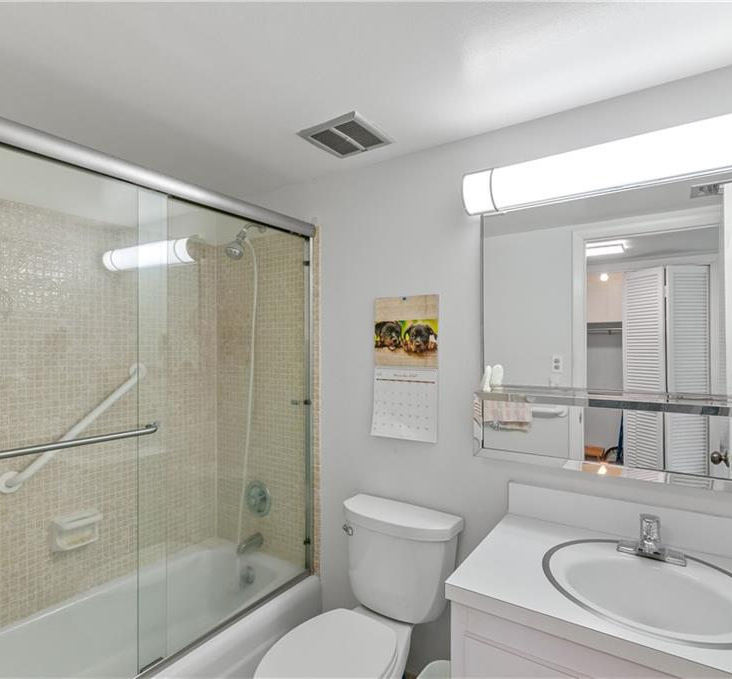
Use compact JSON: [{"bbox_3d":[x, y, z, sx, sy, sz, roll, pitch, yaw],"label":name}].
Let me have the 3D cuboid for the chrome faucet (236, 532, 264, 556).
[{"bbox_3d":[-0.595,1.058,2.191,0.064,0.075,0.130,-1,-1,33],"label":"chrome faucet"}]

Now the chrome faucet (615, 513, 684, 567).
[{"bbox_3d":[0.768,0.546,1.149,0.156,0.114,0.150,-1,-1,33],"label":"chrome faucet"}]

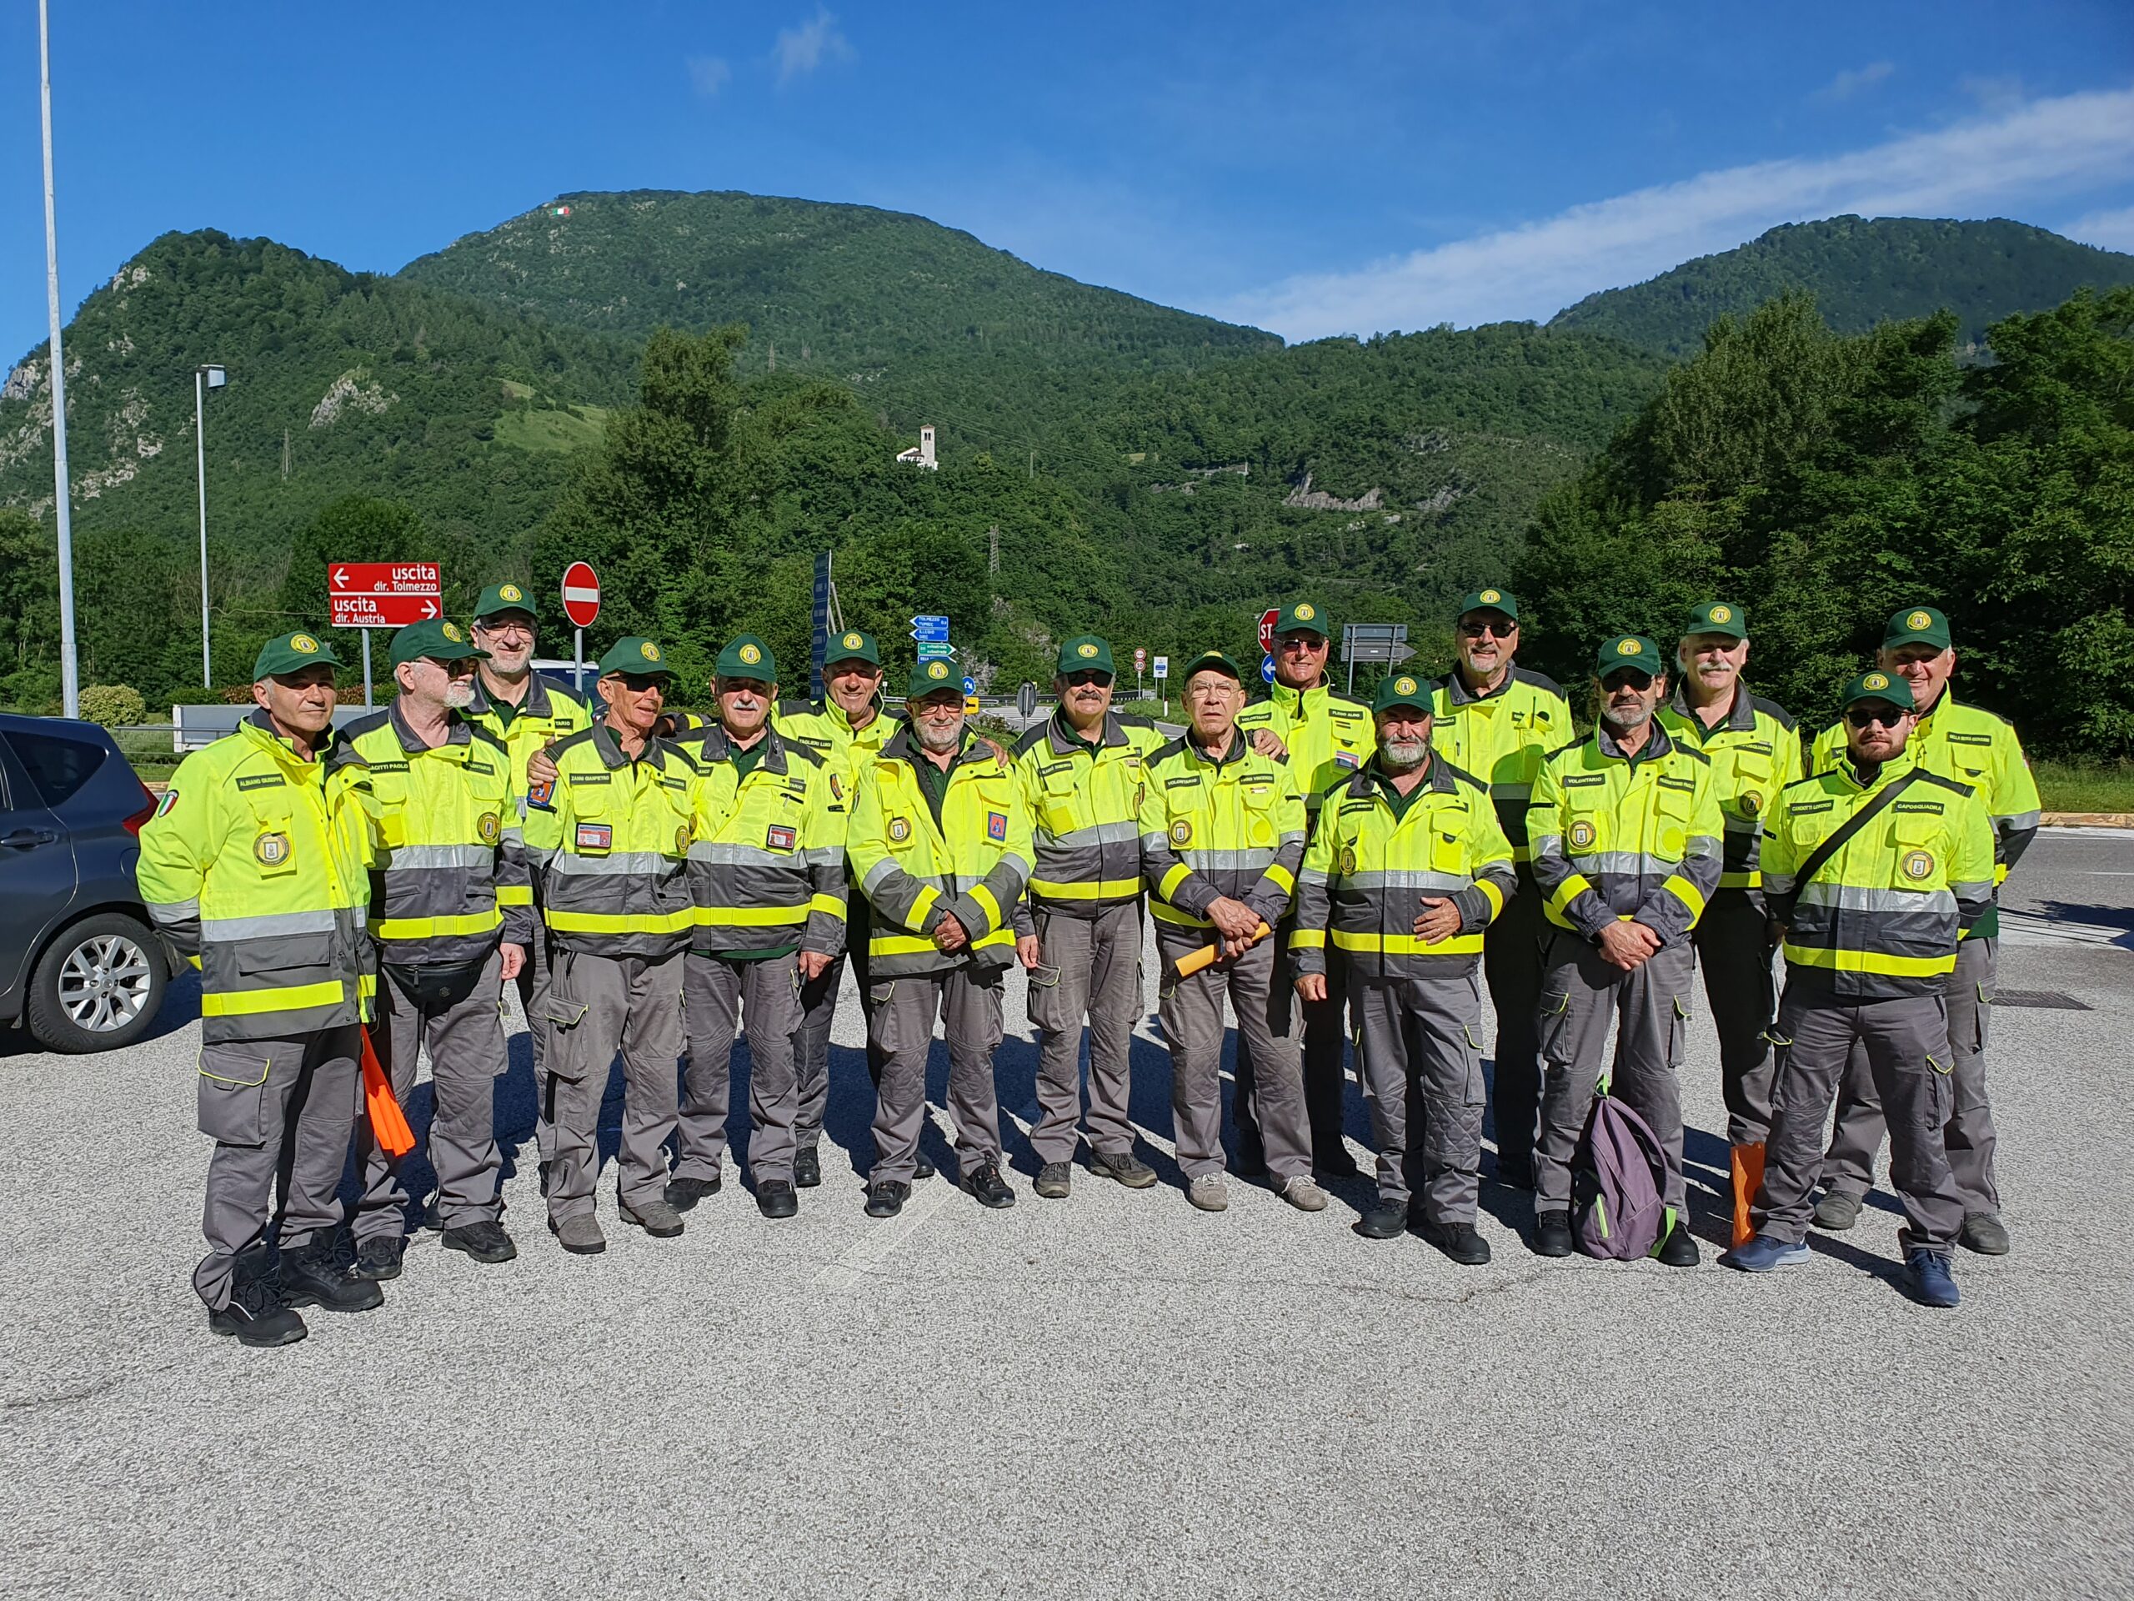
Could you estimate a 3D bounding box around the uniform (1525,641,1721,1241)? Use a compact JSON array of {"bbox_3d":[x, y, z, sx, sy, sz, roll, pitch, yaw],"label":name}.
[{"bbox_3d":[1.614,0.406,4.584,0.560,1.753,0.360,2,4,24],"label":"uniform"}]

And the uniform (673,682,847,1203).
[{"bbox_3d":[-0.974,0.465,4.970,0.570,1.490,0.360,0,3,-8],"label":"uniform"}]

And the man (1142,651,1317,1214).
[{"bbox_3d":[0.516,0.394,5.040,0.540,1.721,0.370,0,4,2],"label":"man"}]

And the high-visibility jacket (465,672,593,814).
[{"bbox_3d":[-1.663,-0.020,4.795,0.550,0.730,0.360,-1,4,-18],"label":"high-visibility jacket"}]

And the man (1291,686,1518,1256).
[{"bbox_3d":[0.969,0.528,4.602,0.600,1.452,0.390,2,5,20],"label":"man"}]

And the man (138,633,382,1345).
[{"bbox_3d":[-2.051,0.446,4.076,0.420,1.736,0.530,2,4,27],"label":"man"}]

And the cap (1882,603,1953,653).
[{"bbox_3d":[2.453,-0.498,4.628,0.180,0.130,0.260,3,5,27],"label":"cap"}]

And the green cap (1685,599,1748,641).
[{"bbox_3d":[2.039,-0.564,5.040,0.185,0.130,0.265,1,3,17],"label":"green cap"}]

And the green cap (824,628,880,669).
[{"bbox_3d":[-0.684,-0.485,5.097,0.175,0.130,0.260,0,4,-8],"label":"green cap"}]

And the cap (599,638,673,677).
[{"bbox_3d":[-1.255,-0.414,4.660,0.265,0.130,0.185,3,4,42],"label":"cap"}]

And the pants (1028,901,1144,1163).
[{"bbox_3d":[0.062,0.732,5.195,0.390,0.903,0.300,0,4,-8],"label":"pants"}]

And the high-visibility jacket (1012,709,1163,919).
[{"bbox_3d":[0.068,0.049,5.200,0.550,0.710,0.320,0,3,-4],"label":"high-visibility jacket"}]

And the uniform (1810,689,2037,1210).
[{"bbox_3d":[2.523,0.443,4.719,0.640,1.603,0.360,2,4,28],"label":"uniform"}]

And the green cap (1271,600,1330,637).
[{"bbox_3d":[0.758,-0.588,5.184,0.180,0.130,0.260,1,4,3],"label":"green cap"}]

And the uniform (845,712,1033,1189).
[{"bbox_3d":[-0.399,0.474,4.980,0.580,1.470,0.370,0,3,-5],"label":"uniform"}]

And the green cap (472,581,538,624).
[{"bbox_3d":[-1.726,-0.608,4.930,0.190,0.130,0.260,-2,4,-27],"label":"green cap"}]

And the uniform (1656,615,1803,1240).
[{"bbox_3d":[2.086,0.316,5.052,0.540,1.836,0.360,2,4,24],"label":"uniform"}]

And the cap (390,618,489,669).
[{"bbox_3d":[-1.759,-0.438,4.480,0.270,0.135,0.185,1,4,20],"label":"cap"}]

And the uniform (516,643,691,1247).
[{"bbox_3d":[-1.353,0.403,4.702,0.550,1.724,0.370,-3,4,-36],"label":"uniform"}]

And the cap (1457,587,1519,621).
[{"bbox_3d":[1.366,-0.636,5.200,0.185,0.125,0.265,1,3,11],"label":"cap"}]

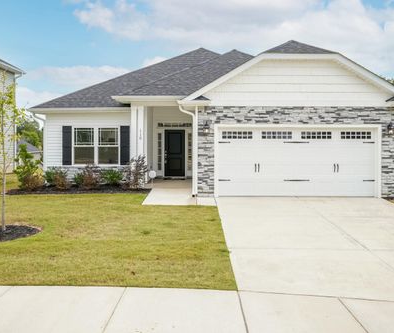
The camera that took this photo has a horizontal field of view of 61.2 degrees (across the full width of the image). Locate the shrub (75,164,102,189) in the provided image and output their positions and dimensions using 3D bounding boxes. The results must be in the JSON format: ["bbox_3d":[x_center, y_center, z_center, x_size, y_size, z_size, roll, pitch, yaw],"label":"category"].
[{"bbox_3d":[-3.954,0.375,12.200,0.915,0.897,0.870,0,1,0],"label":"shrub"}]

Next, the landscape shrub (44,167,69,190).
[{"bbox_3d":[-5.144,0.439,12.200,0.952,0.879,0.857,0,1,0],"label":"landscape shrub"}]

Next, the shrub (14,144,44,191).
[{"bbox_3d":[-6.170,0.037,12.200,1.098,1.684,1.044,0,1,0],"label":"shrub"}]

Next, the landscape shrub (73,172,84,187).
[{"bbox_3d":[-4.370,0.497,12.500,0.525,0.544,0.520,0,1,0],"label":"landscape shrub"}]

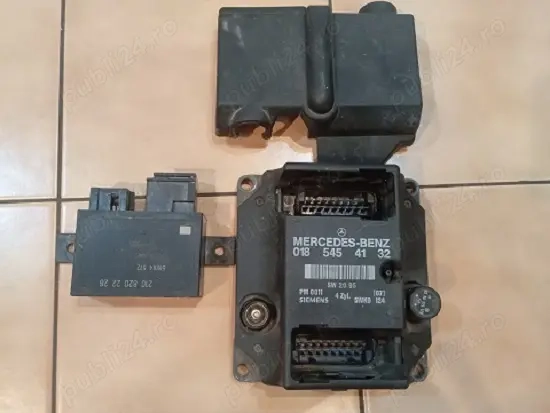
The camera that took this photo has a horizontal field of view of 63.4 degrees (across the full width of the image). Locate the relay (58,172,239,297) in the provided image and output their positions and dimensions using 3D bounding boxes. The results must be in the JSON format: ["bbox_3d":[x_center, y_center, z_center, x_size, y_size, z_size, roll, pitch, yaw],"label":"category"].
[{"bbox_3d":[-0.092,0.019,0.320,0.130,0.029,0.088,1,80,-5],"label":"relay"}]

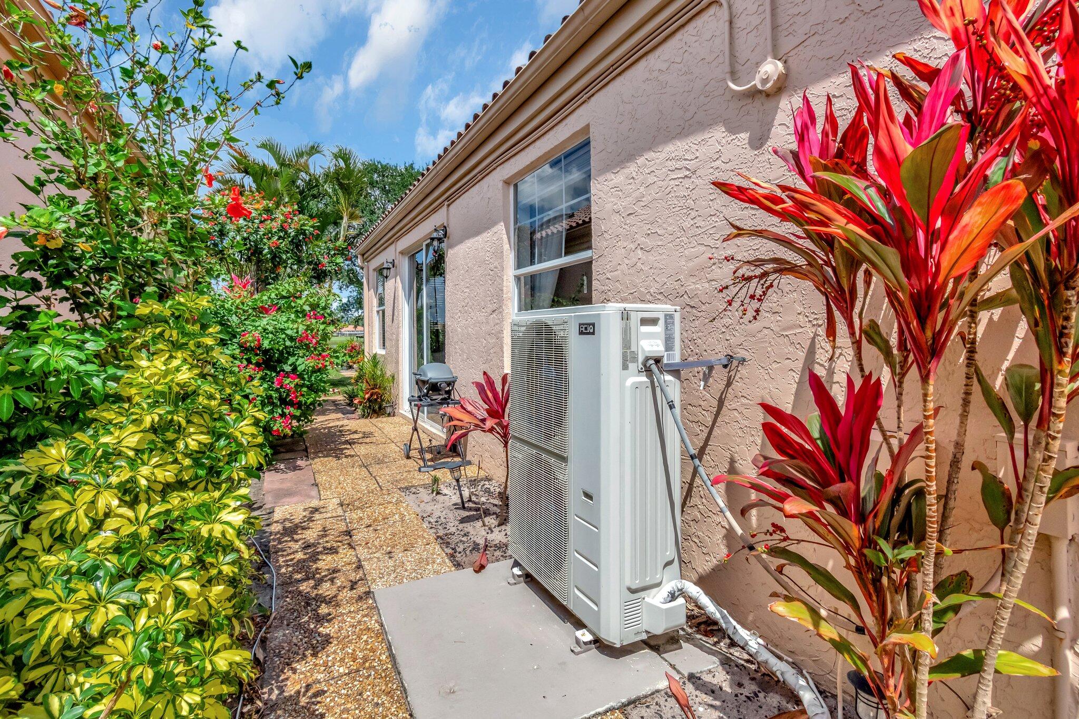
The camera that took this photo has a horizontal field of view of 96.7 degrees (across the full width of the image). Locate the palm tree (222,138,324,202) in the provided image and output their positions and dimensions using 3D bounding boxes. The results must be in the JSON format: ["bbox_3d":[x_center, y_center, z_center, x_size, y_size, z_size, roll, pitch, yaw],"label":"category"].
[{"bbox_3d":[-5.800,-1.950,10.500,2.300,5.400,2.300,-2,3,-28],"label":"palm tree"}]

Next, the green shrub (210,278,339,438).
[{"bbox_3d":[-3.750,-0.100,6.850,1.650,2.050,1.650,-2,3,-28],"label":"green shrub"}]

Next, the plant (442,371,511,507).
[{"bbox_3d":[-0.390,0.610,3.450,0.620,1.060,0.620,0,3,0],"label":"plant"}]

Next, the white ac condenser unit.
[{"bbox_3d":[0.220,0.450,2.350,0.380,1.370,0.950,-2,3,-28],"label":"white ac condenser unit"}]

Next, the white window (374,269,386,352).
[{"bbox_3d":[-3.060,-0.940,9.350,0.100,1.650,1.320,-2,3,-28],"label":"white window"}]

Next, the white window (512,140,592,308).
[{"bbox_3d":[0.065,-0.685,3.680,0.100,1.600,1.320,-2,3,-28],"label":"white window"}]

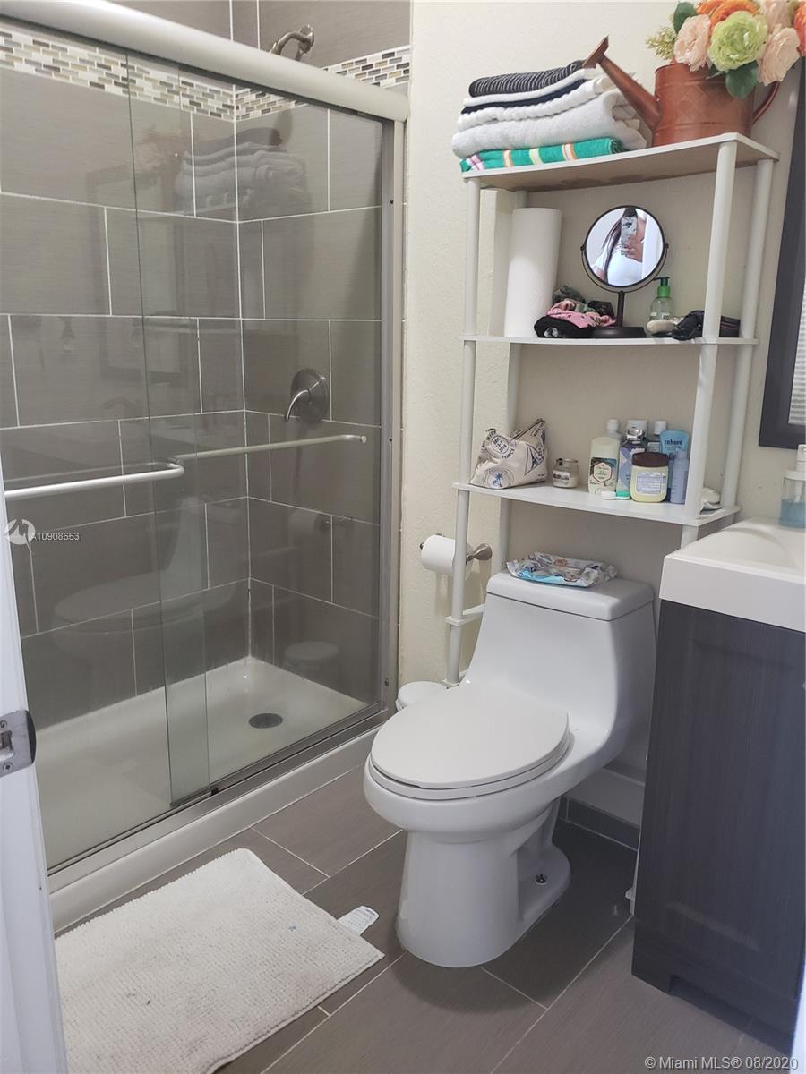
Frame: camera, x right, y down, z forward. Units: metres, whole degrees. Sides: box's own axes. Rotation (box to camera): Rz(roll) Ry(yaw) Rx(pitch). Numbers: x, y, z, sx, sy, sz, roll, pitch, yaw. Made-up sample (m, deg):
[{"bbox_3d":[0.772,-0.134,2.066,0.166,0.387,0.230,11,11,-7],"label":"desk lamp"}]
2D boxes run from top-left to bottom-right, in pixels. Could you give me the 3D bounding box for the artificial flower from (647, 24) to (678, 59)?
[{"bbox_3d":[0.487,-0.931,1.516,0.060,0.068,0.062,-8,17,-30],"label":"artificial flower"}]

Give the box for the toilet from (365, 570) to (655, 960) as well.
[{"bbox_3d":[0.213,0.492,1.791,0.370,0.725,0.685,14,20,42],"label":"toilet"}]

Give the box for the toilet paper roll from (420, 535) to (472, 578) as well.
[{"bbox_3d":[0.122,0.054,2.197,0.102,0.100,0.100,13,19,40],"label":"toilet paper roll"}]

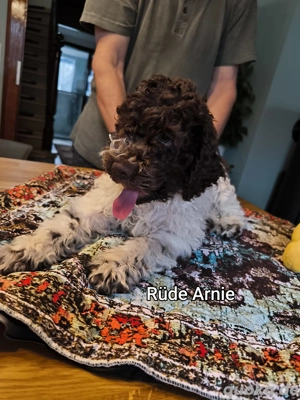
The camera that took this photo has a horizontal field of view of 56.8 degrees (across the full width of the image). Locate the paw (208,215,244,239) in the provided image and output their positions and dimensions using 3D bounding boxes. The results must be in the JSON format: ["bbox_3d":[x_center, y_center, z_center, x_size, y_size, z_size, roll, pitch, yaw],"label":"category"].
[{"bbox_3d":[0.164,0.053,0.590,0.065,0.039,0.068,16,16,11],"label":"paw"}]

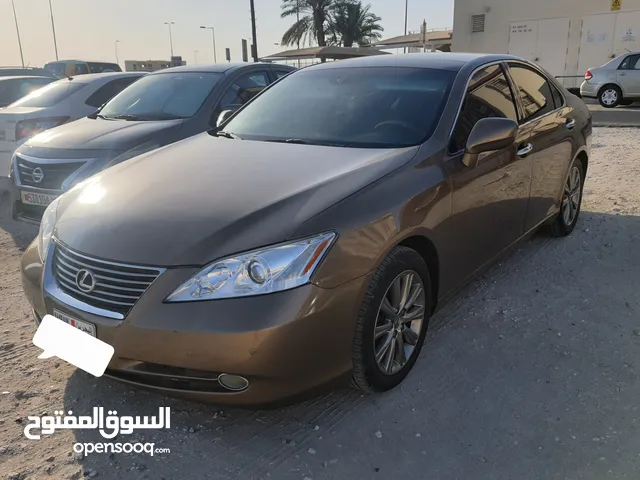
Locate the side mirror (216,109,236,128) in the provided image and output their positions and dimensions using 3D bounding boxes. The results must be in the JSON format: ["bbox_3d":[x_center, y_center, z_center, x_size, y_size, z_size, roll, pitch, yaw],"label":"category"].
[{"bbox_3d":[-0.697,-0.886,3.548,0.259,0.197,0.166,12,22,38],"label":"side mirror"}]

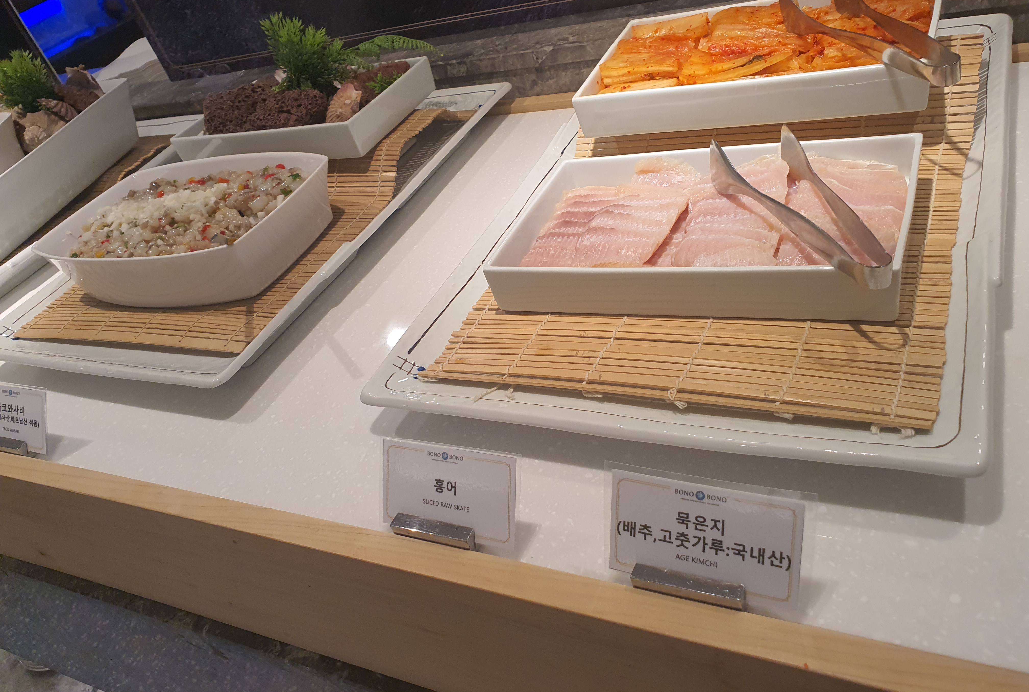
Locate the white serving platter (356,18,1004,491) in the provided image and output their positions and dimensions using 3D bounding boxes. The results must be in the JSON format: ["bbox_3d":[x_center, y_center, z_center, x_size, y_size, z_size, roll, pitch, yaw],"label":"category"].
[{"bbox_3d":[0.167,-0.119,0.604,0.366,0.027,0.532,5,43,30],"label":"white serving platter"}]

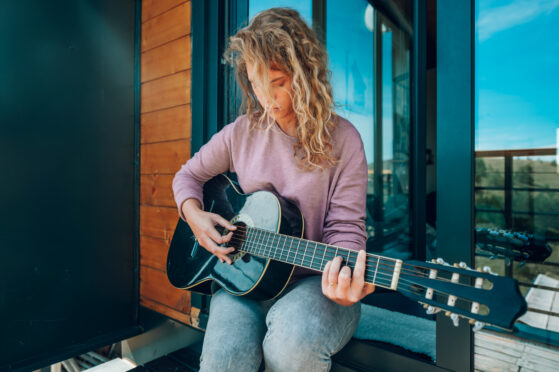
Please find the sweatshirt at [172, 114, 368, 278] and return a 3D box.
[{"bbox_3d":[-0.030,0.035,1.105,0.600,0.530,0.400,0,1,19],"label":"sweatshirt"}]

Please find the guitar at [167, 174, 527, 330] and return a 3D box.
[{"bbox_3d":[0.030,0.163,0.930,1.000,0.370,0.110,4,-16,45],"label":"guitar"}]

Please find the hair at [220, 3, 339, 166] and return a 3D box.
[{"bbox_3d":[0.005,-0.265,1.020,0.290,0.450,0.280,1,1,30],"label":"hair"}]

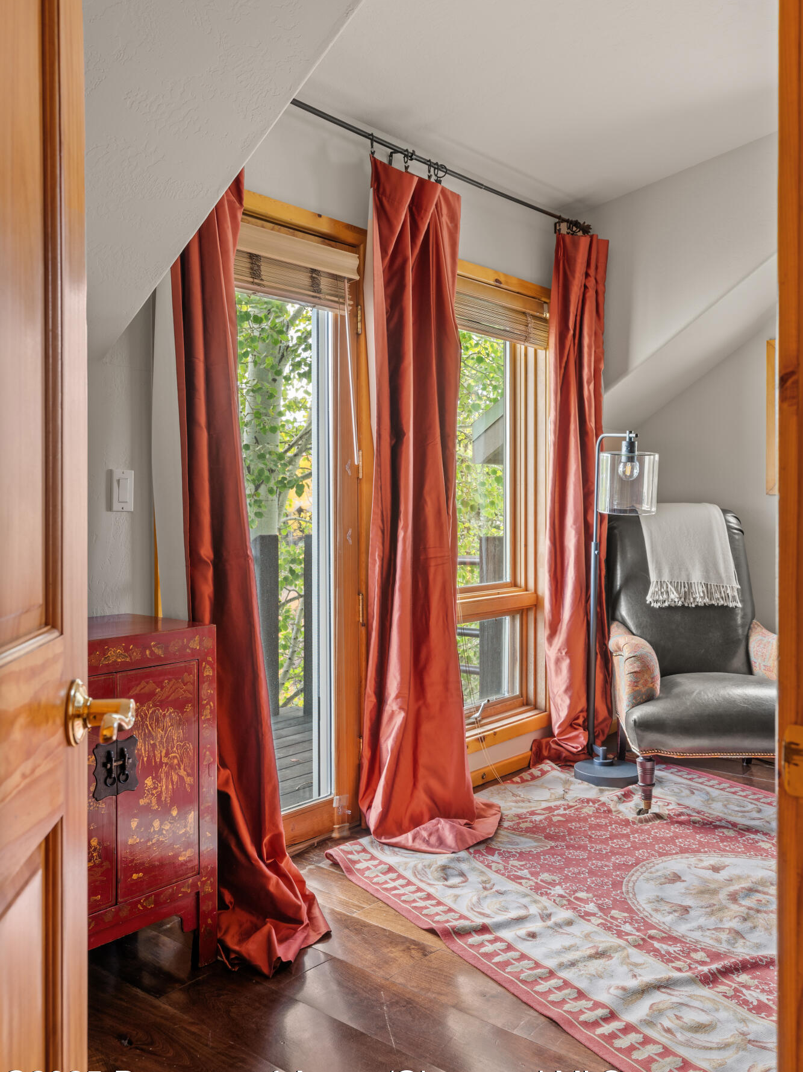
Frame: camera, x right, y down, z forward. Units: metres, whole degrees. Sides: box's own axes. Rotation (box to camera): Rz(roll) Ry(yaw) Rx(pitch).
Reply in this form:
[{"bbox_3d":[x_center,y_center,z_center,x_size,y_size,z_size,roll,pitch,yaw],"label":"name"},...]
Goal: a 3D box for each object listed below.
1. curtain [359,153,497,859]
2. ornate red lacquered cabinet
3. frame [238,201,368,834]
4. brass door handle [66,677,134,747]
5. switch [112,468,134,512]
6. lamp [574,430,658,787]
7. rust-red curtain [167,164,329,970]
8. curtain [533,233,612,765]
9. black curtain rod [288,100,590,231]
[{"bbox_3d":[0.127,-0.134,3.379,0.330,2.370,0.540,2,2,40],"label":"curtain"},{"bbox_3d":[-0.797,0.660,2.292,0.352,0.862,0.588,2,2,40],"label":"ornate red lacquered cabinet"},{"bbox_3d":[-0.421,-0.018,3.069,0.100,2.160,0.960,2,2,40],"label":"frame"},{"bbox_3d":[-0.339,0.201,1.055,0.072,0.078,0.135,0,2,-6],"label":"brass door handle"},{"bbox_3d":[-0.767,-0.125,2.597,0.014,0.115,0.071,2,2,40],"label":"switch"},{"bbox_3d":[0.906,0.290,3.926,0.360,1.463,0.277,2,2,40],"label":"lamp"},{"bbox_3d":[-0.455,-0.099,2.569,0.480,2.360,0.410,2,2,40],"label":"rust-red curtain"},{"bbox_3d":[0.781,-0.169,4.260,0.220,2.375,0.410,2,2,40],"label":"curtain"},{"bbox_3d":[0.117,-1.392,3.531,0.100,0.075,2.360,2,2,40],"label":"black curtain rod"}]

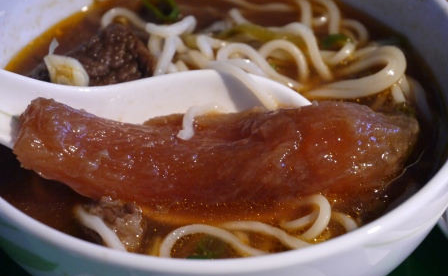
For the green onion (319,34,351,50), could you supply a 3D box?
[{"bbox_3d":[0.044,-0.038,0.427,0.013,0.005,0.005,-1,43,0],"label":"green onion"}]

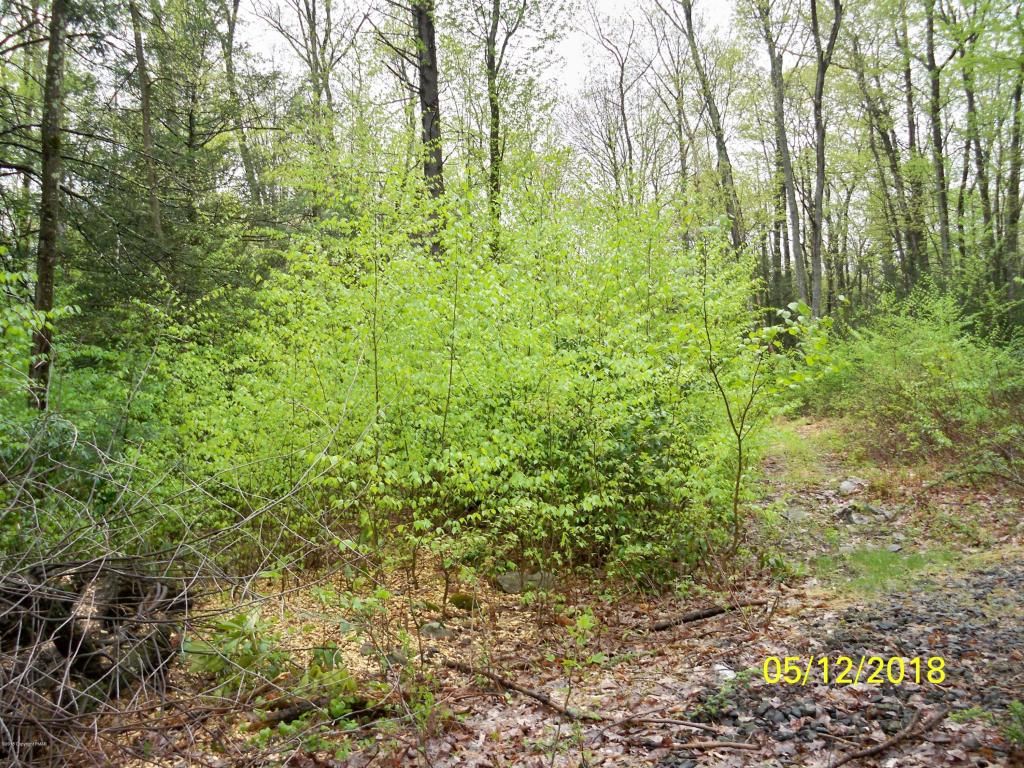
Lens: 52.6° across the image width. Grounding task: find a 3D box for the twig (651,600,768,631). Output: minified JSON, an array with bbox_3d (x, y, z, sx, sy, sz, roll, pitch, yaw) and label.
[{"bbox_3d":[1.298,1.497,6.718,1.047,0.055,0.080,-1,-1,-35],"label":"twig"}]

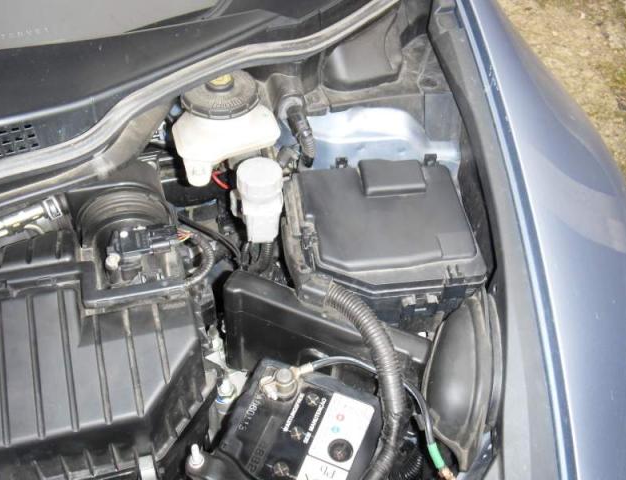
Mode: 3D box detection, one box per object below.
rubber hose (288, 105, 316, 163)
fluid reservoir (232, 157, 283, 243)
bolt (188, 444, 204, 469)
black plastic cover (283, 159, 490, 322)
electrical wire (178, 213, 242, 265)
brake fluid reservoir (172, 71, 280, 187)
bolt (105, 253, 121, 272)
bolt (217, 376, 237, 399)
[{"bbox_3d":[-0.015,-0.133,0.880,0.032,0.072,0.022,-3,47,-4],"label":"rubber hose"},{"bbox_3d":[-0.062,-0.045,0.800,0.054,0.087,0.053,-3,47,-4],"label":"fluid reservoir"},{"bbox_3d":[-0.110,0.203,0.660,0.012,0.023,0.012,-3,47,-4],"label":"bolt"},{"bbox_3d":[0.073,-0.001,0.845,0.211,0.092,0.170,-3,47,-4],"label":"black plastic cover"},{"bbox_3d":[-0.126,-0.001,0.860,0.073,0.035,0.046,-3,47,-4],"label":"electrical wire"},{"bbox_3d":[-0.102,-0.133,0.840,0.117,0.098,0.100,-3,47,-4],"label":"brake fluid reservoir"},{"bbox_3d":[-0.213,0.024,0.750,0.013,0.016,0.013,-3,47,-4],"label":"bolt"},{"bbox_3d":[-0.095,0.164,0.780,0.021,0.019,0.019,-3,47,-4],"label":"bolt"}]

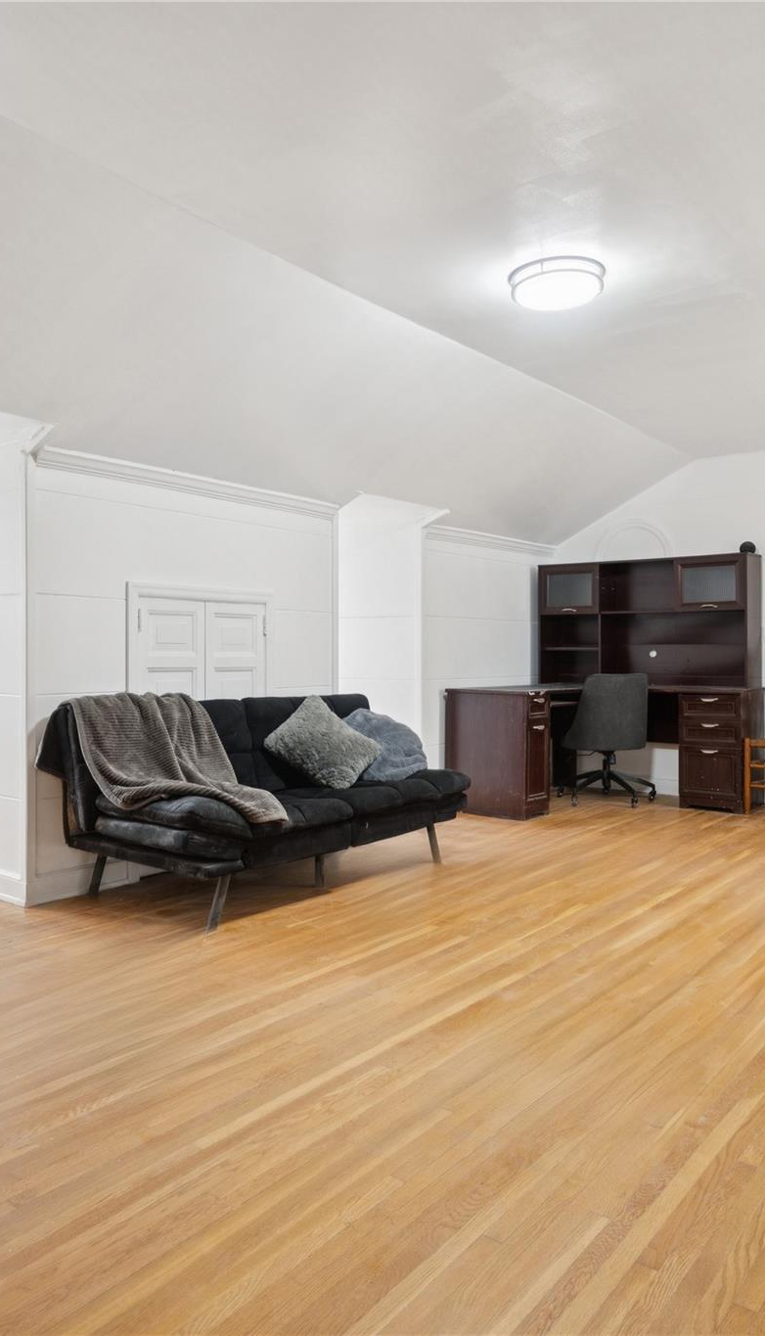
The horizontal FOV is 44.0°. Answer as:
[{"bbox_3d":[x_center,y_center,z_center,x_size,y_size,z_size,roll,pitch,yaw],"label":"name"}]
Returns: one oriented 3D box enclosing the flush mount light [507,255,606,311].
[{"bbox_3d":[0.633,-1.405,3.450,0.360,0.078,0.360,0,0,0],"label":"flush mount light"}]

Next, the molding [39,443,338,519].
[{"bbox_3d":[-0.805,-0.825,4.397,0.065,0.083,1.825,0,0,38],"label":"molding"}]

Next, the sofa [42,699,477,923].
[{"bbox_3d":[-0.448,0.527,4.141,0.865,0.792,1.820,0,0,38],"label":"sofa"}]

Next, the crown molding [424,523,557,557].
[{"bbox_3d":[0.785,-0.861,6.552,0.065,0.090,1.750,0,0,38],"label":"crown molding"}]

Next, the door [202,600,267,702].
[{"bbox_3d":[-0.709,0.292,4.547,0.035,1.198,0.395,0,0,38],"label":"door"}]

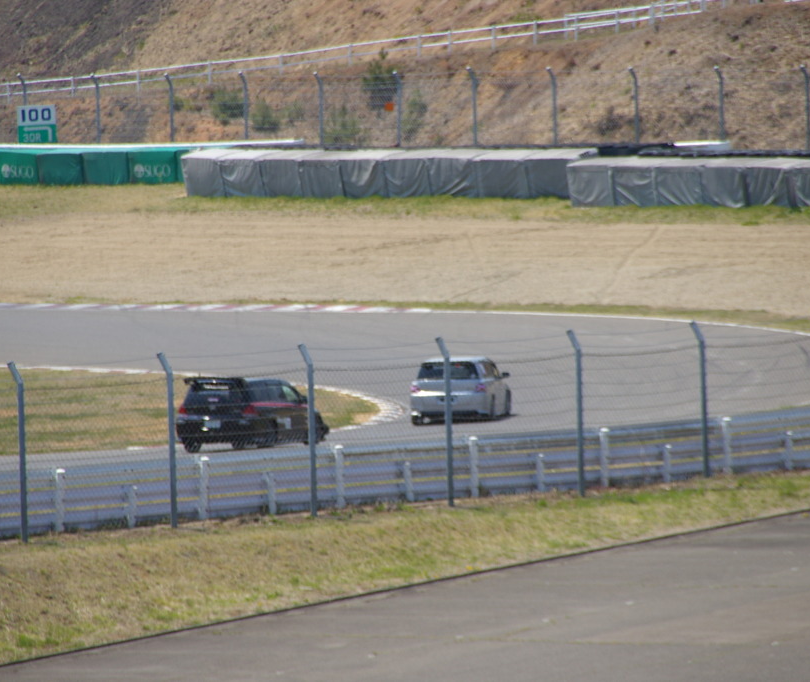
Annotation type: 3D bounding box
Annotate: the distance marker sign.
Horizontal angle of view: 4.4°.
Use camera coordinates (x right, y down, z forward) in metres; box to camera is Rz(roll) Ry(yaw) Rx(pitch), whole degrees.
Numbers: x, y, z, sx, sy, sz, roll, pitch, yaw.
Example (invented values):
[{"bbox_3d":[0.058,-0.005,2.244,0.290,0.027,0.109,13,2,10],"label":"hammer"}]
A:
[{"bbox_3d":[-11.011,-6.473,320.000,1.180,1.230,0.050,-2,3,-5],"label":"distance marker sign"}]

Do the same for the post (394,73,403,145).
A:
[{"bbox_3d":[-0.197,-6.781,323.500,0.280,2.750,0.090,-3,3,-36],"label":"post"}]

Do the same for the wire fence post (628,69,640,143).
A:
[{"bbox_3d":[6.773,-6.700,314.000,0.280,2.750,0.090,-3,3,-36],"label":"wire fence post"}]

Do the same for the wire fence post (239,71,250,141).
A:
[{"bbox_3d":[-4.983,-6.948,330.000,0.280,2.750,0.090,-3,3,-36],"label":"wire fence post"}]

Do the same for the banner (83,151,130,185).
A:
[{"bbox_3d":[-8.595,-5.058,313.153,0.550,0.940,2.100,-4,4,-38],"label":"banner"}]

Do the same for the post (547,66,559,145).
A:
[{"bbox_3d":[4.231,-6.459,305.000,0.260,2.700,0.080,-4,3,-35],"label":"post"}]

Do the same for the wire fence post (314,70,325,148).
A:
[{"bbox_3d":[-2.622,-6.854,327.000,0.280,2.750,0.090,-3,3,-36],"label":"wire fence post"}]

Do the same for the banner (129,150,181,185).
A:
[{"bbox_3d":[-7.159,-5.026,311.153,0.550,0.940,2.150,-4,4,-38],"label":"banner"}]

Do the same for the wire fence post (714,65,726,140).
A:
[{"bbox_3d":[8.819,-6.333,299.000,0.260,2.700,0.080,-4,3,-35],"label":"wire fence post"}]

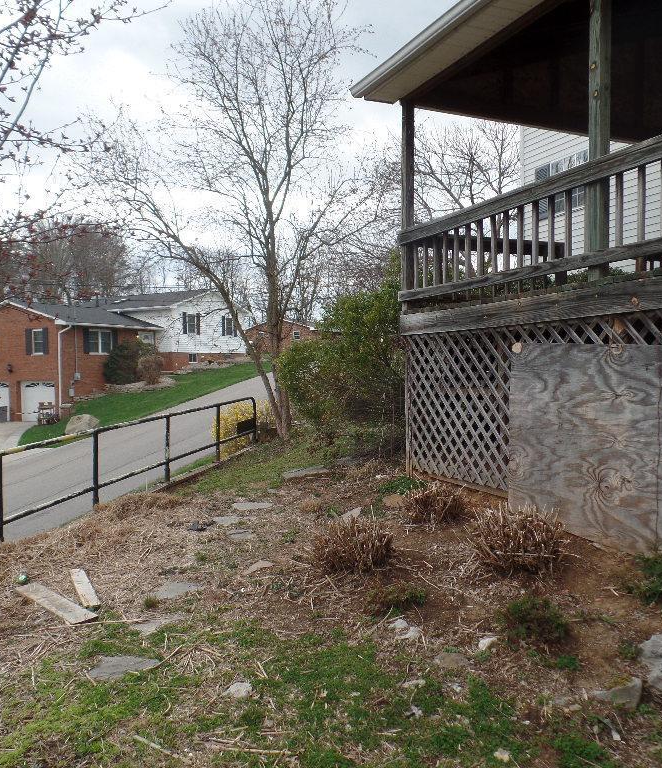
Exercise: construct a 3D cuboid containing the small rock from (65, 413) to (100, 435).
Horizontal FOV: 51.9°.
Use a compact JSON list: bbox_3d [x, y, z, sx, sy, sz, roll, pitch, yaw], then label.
[{"bbox_3d":[-10.409,1.696,28.500,1.350,1.000,1.150,-1,1,-20],"label":"small rock"}]

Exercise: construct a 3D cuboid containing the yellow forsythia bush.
[{"bbox_3d":[-1.466,0.746,11.400,1.000,0.930,0.950,0,2,-7],"label":"yellow forsythia bush"}]

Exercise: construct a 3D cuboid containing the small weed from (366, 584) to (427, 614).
[{"bbox_3d":[0.372,1.217,3.860,0.330,0.110,0.240,0,1,6],"label":"small weed"}]

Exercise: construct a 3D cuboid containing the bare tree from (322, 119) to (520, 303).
[{"bbox_3d":[2.340,-3.722,16.500,4.500,5.300,4.500,0,2,0],"label":"bare tree"}]

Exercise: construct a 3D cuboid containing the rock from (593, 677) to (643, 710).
[{"bbox_3d":[1.204,1.301,2.860,0.185,0.095,0.130,0,2,9],"label":"rock"}]

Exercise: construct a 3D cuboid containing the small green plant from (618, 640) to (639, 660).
[{"bbox_3d":[1.355,1.214,3.100,0.093,0.060,0.080,0,2,24],"label":"small green plant"}]

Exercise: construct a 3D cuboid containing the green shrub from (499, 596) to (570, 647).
[{"bbox_3d":[1.008,1.176,3.370,0.320,0.165,0.270,0,1,17],"label":"green shrub"}]

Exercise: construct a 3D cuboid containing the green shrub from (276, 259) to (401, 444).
[{"bbox_3d":[0.200,-0.408,9.400,1.900,2.450,1.800,-1,1,1],"label":"green shrub"}]

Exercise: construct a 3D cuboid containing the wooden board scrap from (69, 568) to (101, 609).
[{"bbox_3d":[-1.665,1.357,4.575,0.089,0.025,0.838,-1,2,-26],"label":"wooden board scrap"}]

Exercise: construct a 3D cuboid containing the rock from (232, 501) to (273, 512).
[{"bbox_3d":[-0.744,1.161,6.450,0.380,0.050,0.320,0,2,-7],"label":"rock"}]

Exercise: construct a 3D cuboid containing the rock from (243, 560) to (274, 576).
[{"bbox_3d":[-0.486,1.256,4.630,0.200,0.060,0.170,-1,1,-6],"label":"rock"}]

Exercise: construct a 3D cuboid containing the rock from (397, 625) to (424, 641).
[{"bbox_3d":[0.404,1.264,3.460,0.125,0.050,0.095,0,1,7],"label":"rock"}]

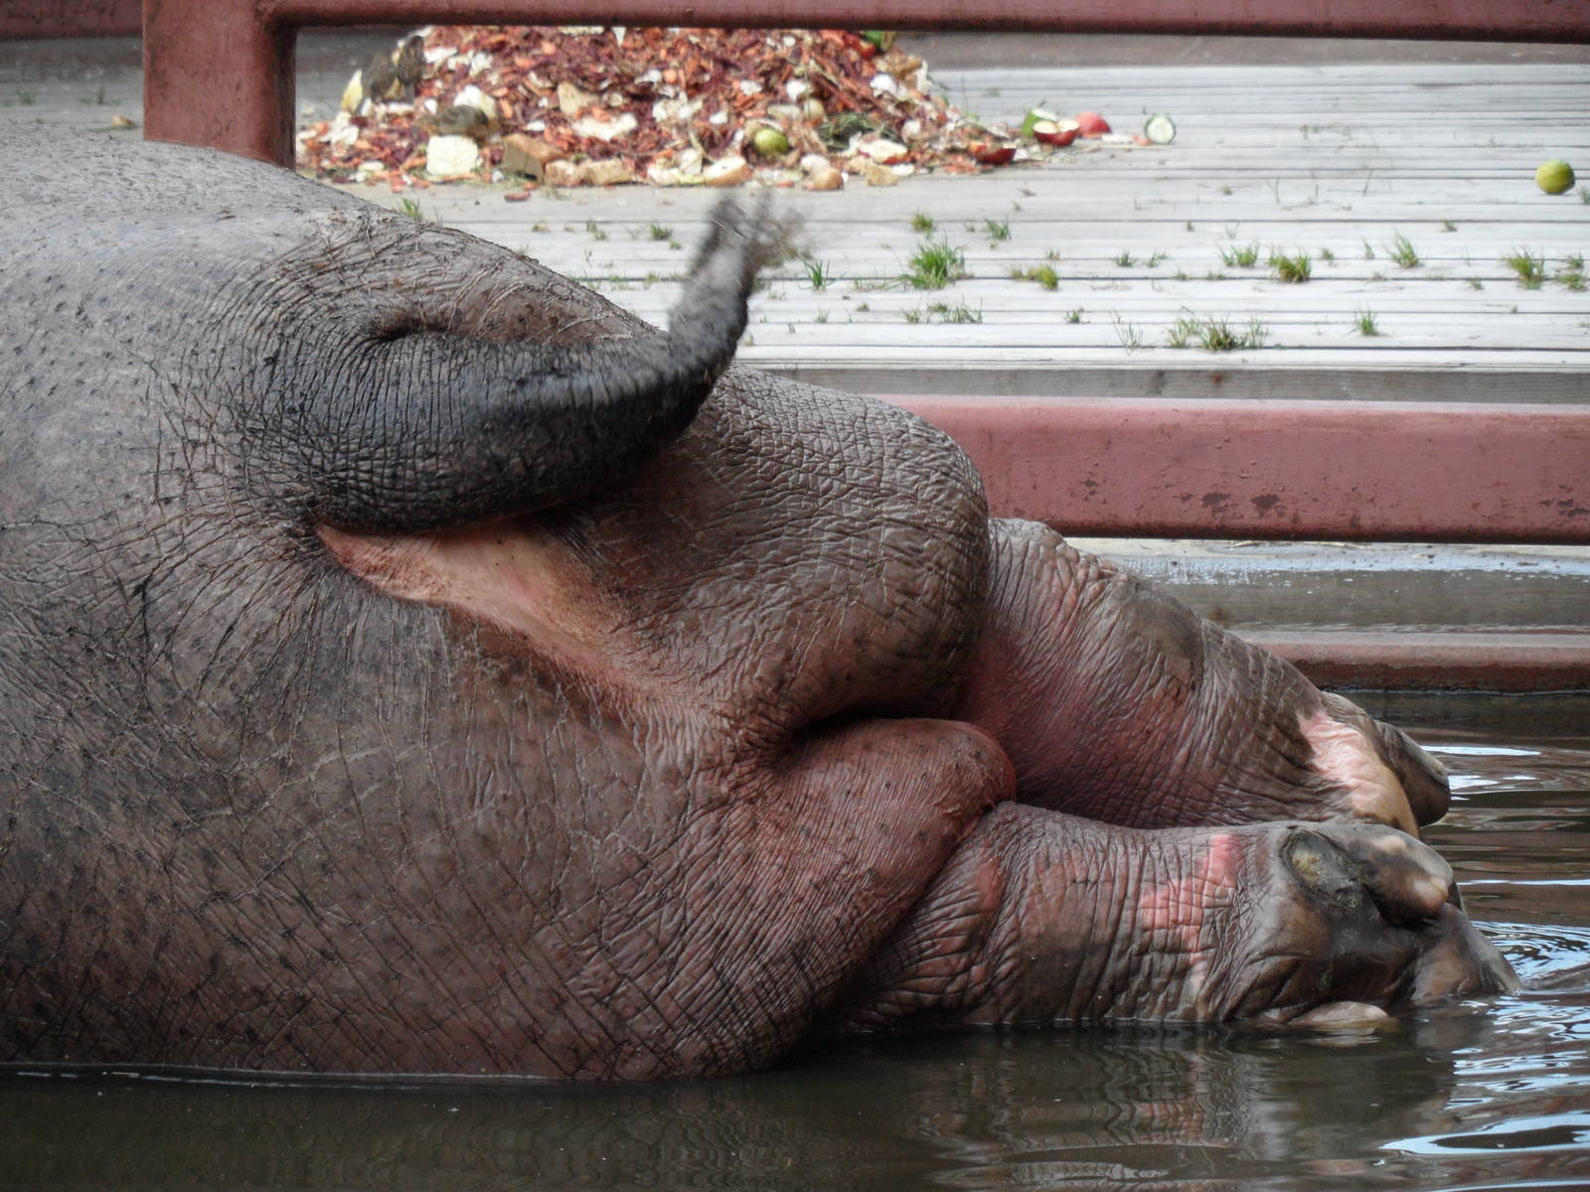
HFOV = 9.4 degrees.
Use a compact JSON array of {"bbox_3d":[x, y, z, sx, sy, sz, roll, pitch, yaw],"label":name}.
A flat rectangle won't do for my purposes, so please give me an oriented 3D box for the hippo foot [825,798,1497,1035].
[{"bbox_3d":[0.390,0.344,10.000,0.700,0.235,0.270,0,7,-8],"label":"hippo foot"}]

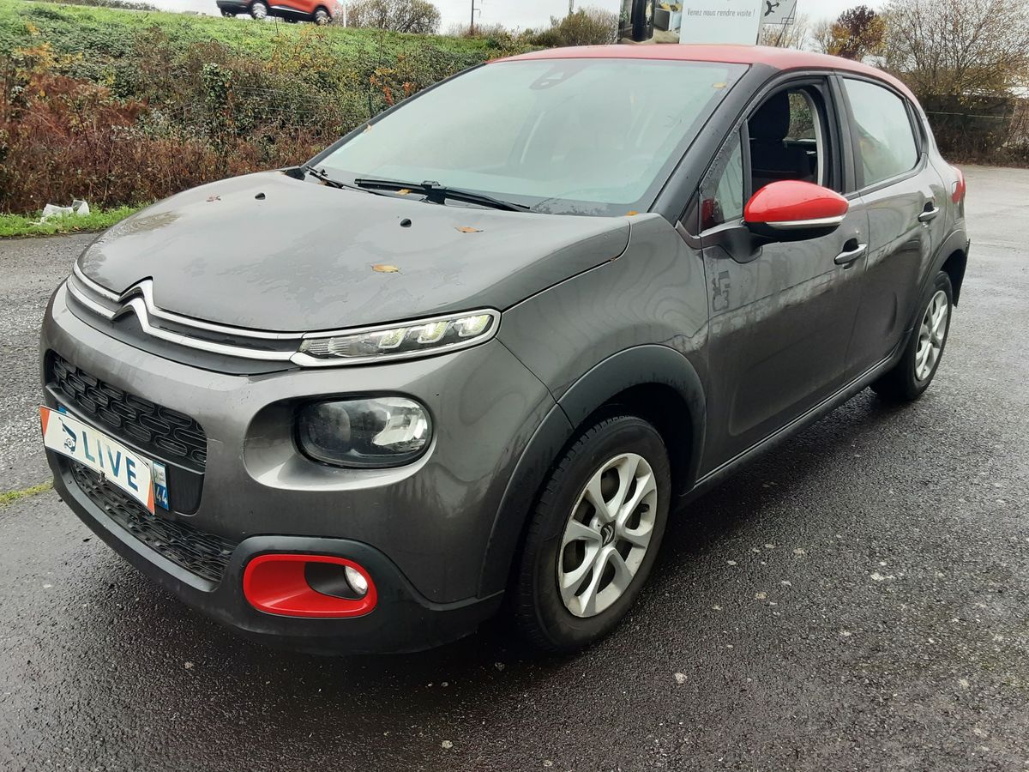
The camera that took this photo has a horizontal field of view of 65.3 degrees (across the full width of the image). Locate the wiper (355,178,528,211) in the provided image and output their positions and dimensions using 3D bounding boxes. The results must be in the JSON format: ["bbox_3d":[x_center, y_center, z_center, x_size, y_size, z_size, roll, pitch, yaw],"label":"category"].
[{"bbox_3d":[-0.216,-0.512,2.140,0.080,0.050,0.700,-17,26,-41],"label":"wiper"}]

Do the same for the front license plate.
[{"bbox_3d":[-0.978,0.163,1.875,0.505,0.112,0.025,16,25,37],"label":"front license plate"}]

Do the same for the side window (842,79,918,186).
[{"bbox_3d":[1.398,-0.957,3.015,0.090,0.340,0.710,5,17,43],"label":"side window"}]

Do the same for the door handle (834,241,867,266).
[{"bbox_3d":[1.086,-0.429,2.607,0.055,0.045,0.200,17,25,39],"label":"door handle"}]

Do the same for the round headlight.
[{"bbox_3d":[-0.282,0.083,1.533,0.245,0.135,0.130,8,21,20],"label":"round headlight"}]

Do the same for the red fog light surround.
[{"bbox_3d":[-0.423,0.407,1.669,0.280,0.130,0.110,9,21,23],"label":"red fog light surround"}]

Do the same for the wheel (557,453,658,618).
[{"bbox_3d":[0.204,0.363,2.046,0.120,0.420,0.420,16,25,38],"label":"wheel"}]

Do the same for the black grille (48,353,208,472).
[{"bbox_3d":[-0.898,0.033,1.849,0.760,0.135,0.085,16,24,37],"label":"black grille"}]

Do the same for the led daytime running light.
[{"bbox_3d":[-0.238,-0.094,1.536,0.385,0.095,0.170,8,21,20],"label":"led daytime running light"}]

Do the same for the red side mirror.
[{"bbox_3d":[0.727,-0.452,2.079,0.230,0.145,0.140,17,25,39],"label":"red side mirror"}]

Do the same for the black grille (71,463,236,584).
[{"bbox_3d":[-0.895,0.296,1.947,0.790,0.135,0.090,16,24,37],"label":"black grille"}]

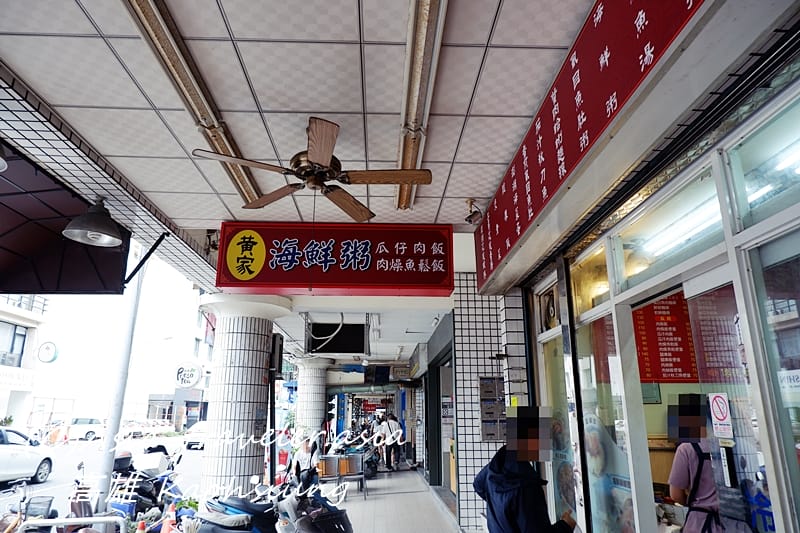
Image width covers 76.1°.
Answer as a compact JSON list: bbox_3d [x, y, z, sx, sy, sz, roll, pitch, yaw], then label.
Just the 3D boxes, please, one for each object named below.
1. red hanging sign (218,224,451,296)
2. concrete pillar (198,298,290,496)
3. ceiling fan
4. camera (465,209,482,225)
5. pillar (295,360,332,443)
[{"bbox_3d":[-0.571,-0.057,4.778,2.114,0.607,0.308,1,-16,-2],"label":"red hanging sign"},{"bbox_3d":[-2.307,2.028,7.290,1.330,3.060,1.330,0,-16,-2],"label":"concrete pillar"},{"bbox_3d":[-0.472,-0.649,3.038,1.330,0.444,1.330,1,-16,-2],"label":"ceiling fan"},{"bbox_3d":[0.607,-0.405,4.204,0.125,0.068,0.065,-39,2,-27],"label":"camera"},{"bbox_3d":[-2.619,4.368,15.195,1.320,3.060,1.320,0,-16,-2],"label":"pillar"}]

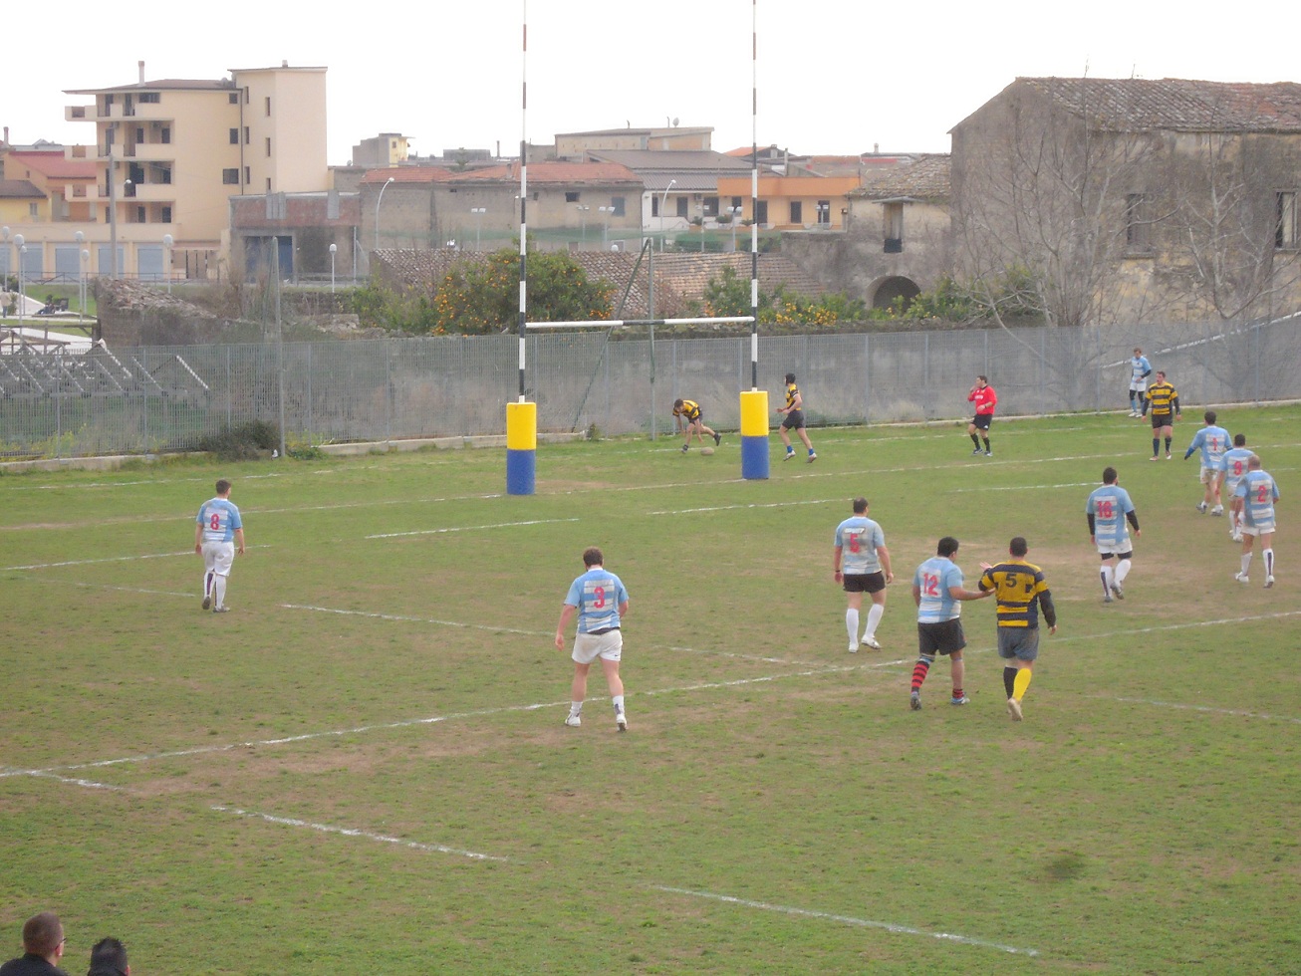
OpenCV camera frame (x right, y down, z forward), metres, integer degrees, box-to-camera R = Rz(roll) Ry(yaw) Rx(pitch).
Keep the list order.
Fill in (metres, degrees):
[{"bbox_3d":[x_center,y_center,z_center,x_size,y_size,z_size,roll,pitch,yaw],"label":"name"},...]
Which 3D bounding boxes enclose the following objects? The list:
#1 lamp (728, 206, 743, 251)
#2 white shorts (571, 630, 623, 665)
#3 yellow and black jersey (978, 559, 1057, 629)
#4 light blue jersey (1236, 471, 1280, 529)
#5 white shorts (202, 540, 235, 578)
[{"bbox_3d":[5.637,-15.676,280.225,1.000,6.200,0.400,1,4,18],"label":"lamp"},{"bbox_3d":[-0.538,1.611,42.477,0.490,0.370,0.330,0,4,0],"label":"white shorts"},{"bbox_3d":[3.796,1.099,43.556,0.730,0.710,0.420,2,5,23],"label":"yellow and black jersey"},{"bbox_3d":[8.311,0.153,57.567,0.560,0.790,0.340,0,4,1],"label":"light blue jersey"},{"bbox_3d":[-5.582,0.920,54.400,0.390,0.480,0.320,1,4,12],"label":"white shorts"}]

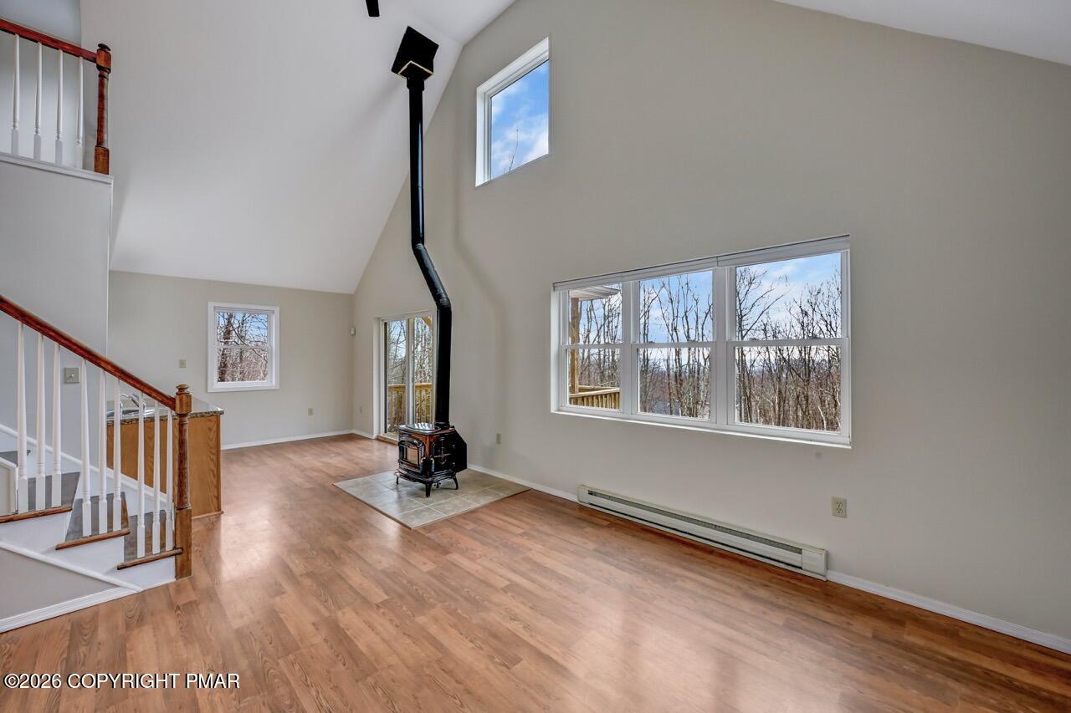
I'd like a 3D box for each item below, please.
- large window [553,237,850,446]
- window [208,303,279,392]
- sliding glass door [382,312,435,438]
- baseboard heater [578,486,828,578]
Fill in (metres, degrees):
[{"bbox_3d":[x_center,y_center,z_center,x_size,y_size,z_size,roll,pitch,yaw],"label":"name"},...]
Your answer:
[{"bbox_3d":[1.062,-0.087,3.330,2.352,1.270,0.120,0,0,44],"label":"large window"},{"bbox_3d":[-4.449,-0.133,6.383,0.100,1.320,0.911,0,0,44],"label":"window"},{"bbox_3d":[-1.926,0.367,6.288,1.823,1.978,0.120,0,0,44],"label":"sliding glass door"},{"bbox_3d":[1.086,1.266,3.178,1.886,0.162,0.065,0,0,44],"label":"baseboard heater"}]

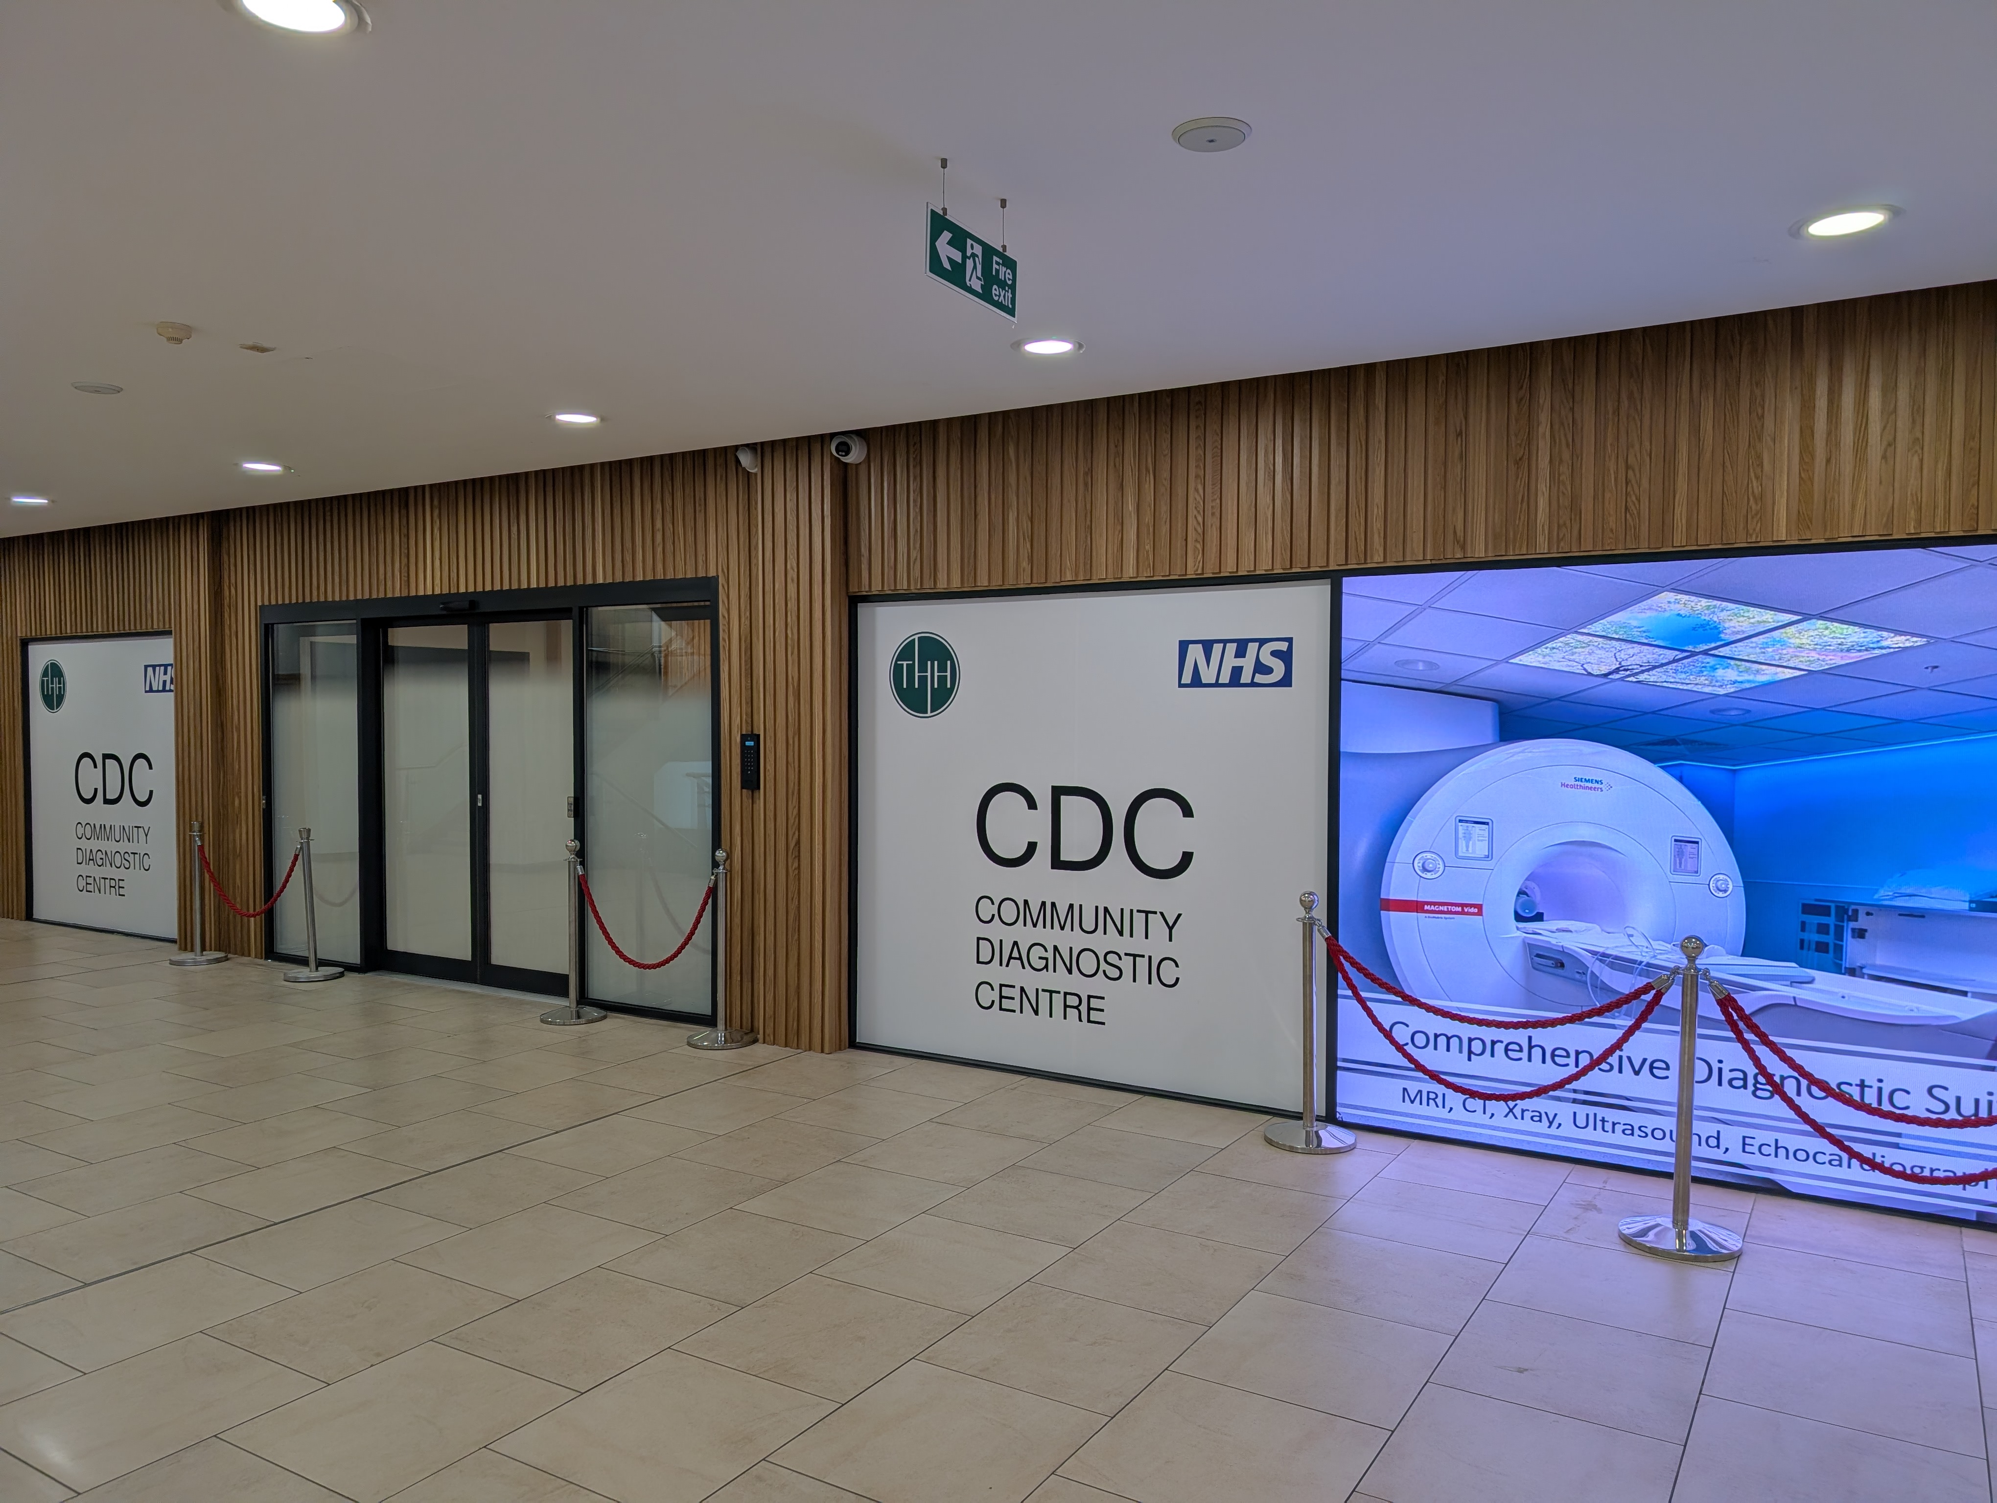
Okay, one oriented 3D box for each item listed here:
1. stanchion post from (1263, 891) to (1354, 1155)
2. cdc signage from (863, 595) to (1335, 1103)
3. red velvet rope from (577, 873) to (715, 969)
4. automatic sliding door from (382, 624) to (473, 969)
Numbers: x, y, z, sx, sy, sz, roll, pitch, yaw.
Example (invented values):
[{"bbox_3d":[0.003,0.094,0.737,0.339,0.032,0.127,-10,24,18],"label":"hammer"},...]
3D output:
[{"bbox_3d":[1.193,1.010,5.283,0.346,0.950,0.346,1,2,30],"label":"stanchion post"},{"bbox_3d":[0.329,0.370,6.117,2.305,2.129,0.040,1,2,30],"label":"cdc signage"},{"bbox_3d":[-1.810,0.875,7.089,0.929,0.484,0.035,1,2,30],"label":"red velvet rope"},{"bbox_3d":[-3.453,0.292,8.436,0.895,2.140,0.060,1,2,30],"label":"automatic sliding door"}]

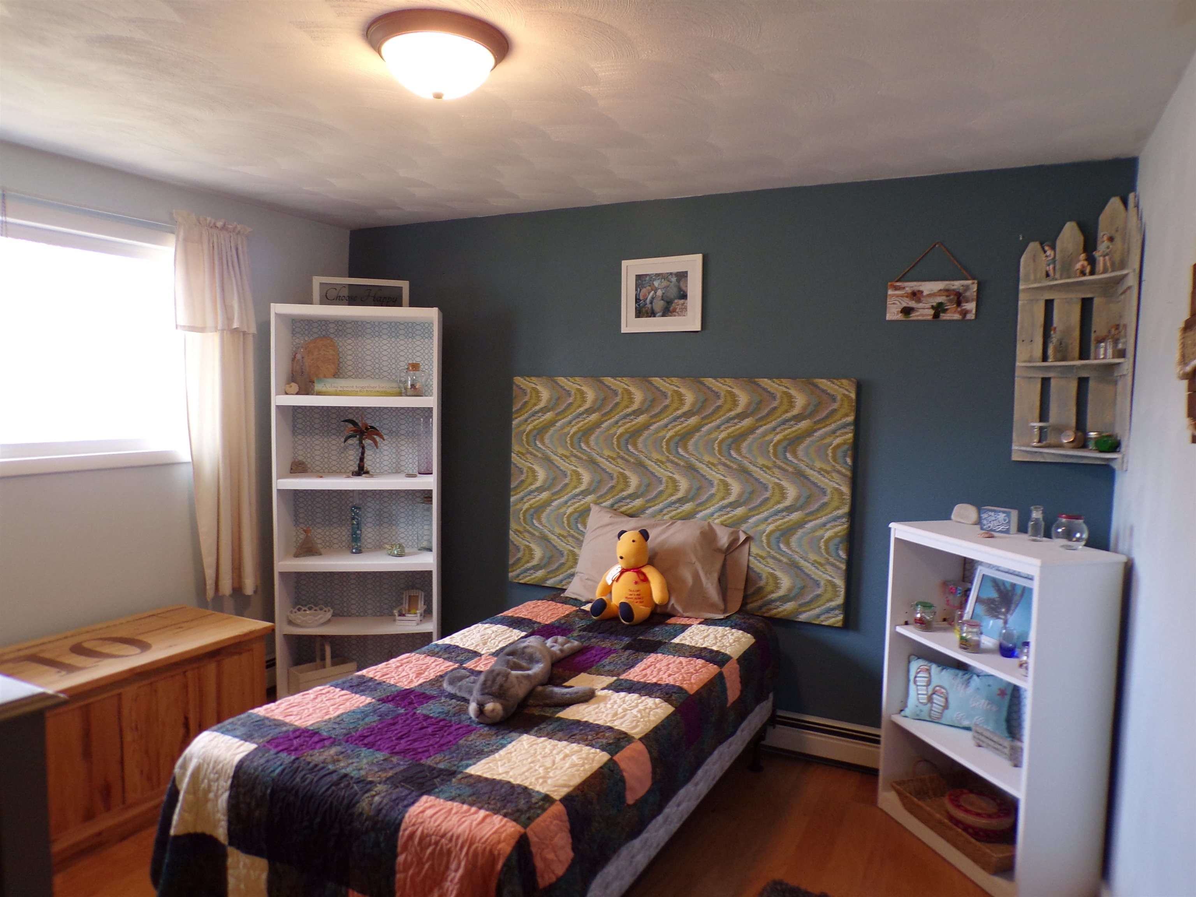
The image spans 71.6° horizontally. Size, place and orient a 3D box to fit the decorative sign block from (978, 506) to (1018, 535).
[{"bbox_3d":[1.427,0.258,2.954,0.044,0.079,0.105,-3,6,-40],"label":"decorative sign block"}]

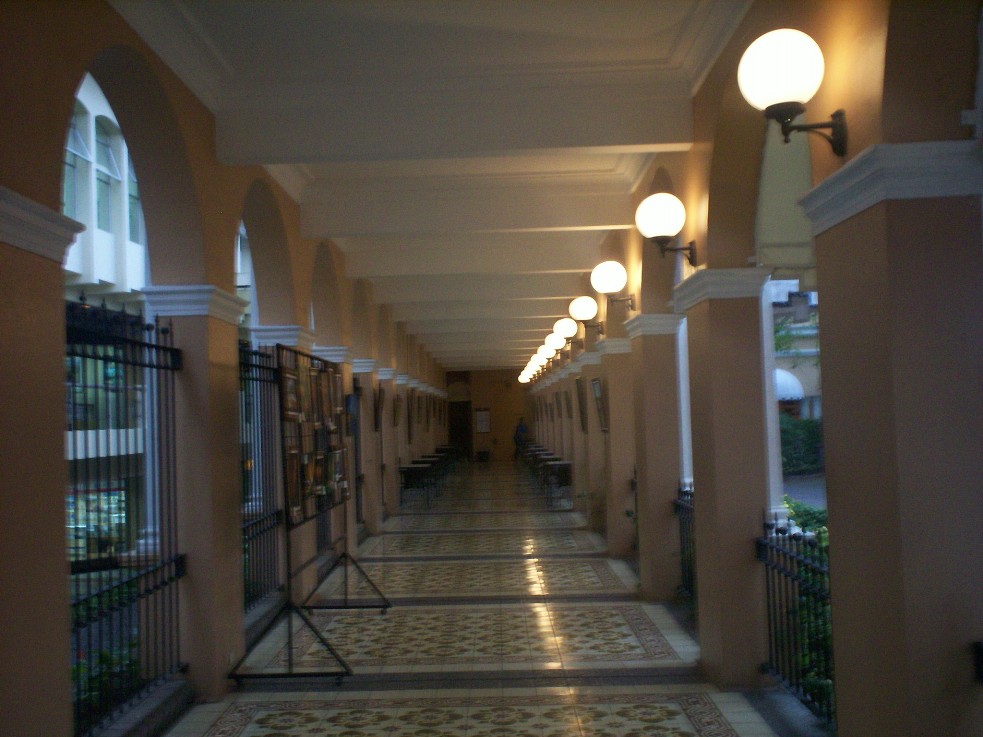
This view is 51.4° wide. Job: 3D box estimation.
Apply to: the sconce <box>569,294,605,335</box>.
[{"bbox_3d":[1.136,-0.624,12.146,0.390,0.450,0.305,-1,-3,0],"label":"sconce"}]

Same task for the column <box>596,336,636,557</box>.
[{"bbox_3d":[1.537,0.926,11.974,0.420,2.510,0.720,-1,-3,0],"label":"column"}]

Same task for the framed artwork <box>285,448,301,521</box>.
[{"bbox_3d":[-1.275,0.738,6.558,0.035,0.445,0.410,-1,-3,0],"label":"framed artwork"}]

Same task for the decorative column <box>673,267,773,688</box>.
[{"bbox_3d":[1.496,0.668,6.425,0.455,2.488,0.870,-2,-3,0],"label":"decorative column"}]

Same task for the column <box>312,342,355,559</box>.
[{"bbox_3d":[-1.836,1.014,12.014,0.420,2.479,0.720,-1,-3,0],"label":"column"}]

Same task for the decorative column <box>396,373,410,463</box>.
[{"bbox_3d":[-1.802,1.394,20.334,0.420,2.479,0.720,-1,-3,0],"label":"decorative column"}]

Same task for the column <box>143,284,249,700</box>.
[{"bbox_3d":[-1.837,0.764,6.473,0.435,2.478,0.870,-2,-3,0],"label":"column"}]

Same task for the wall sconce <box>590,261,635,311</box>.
[{"bbox_3d":[1.119,-0.755,9.373,0.390,0.450,0.305,-1,-3,0],"label":"wall sconce"}]

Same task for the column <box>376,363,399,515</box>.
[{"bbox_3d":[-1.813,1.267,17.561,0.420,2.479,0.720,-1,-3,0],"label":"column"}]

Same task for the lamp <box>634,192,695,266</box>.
[{"bbox_3d":[1.109,-0.880,6.501,0.377,0.476,0.314,-2,-3,0],"label":"lamp"}]

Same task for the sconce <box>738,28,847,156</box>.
[{"bbox_3d":[1.092,-0.998,3.713,0.382,0.482,0.314,-2,-3,0],"label":"sconce"}]

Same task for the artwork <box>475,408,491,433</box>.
[{"bbox_3d":[-0.317,1.902,37.254,0.540,0.870,0.050,-1,-3,0],"label":"artwork"}]

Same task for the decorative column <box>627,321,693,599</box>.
[{"bbox_3d":[1.507,0.800,9.152,0.455,2.488,0.870,-2,-3,0],"label":"decorative column"}]

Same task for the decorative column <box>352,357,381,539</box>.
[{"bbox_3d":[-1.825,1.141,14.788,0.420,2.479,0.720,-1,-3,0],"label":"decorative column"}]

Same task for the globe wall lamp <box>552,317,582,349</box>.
[{"bbox_3d":[1.131,-0.483,14.892,0.395,0.475,0.314,-2,-3,0],"label":"globe wall lamp"}]

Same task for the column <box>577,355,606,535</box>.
[{"bbox_3d":[1.528,1.074,14.815,0.455,2.488,0.870,-2,-3,0],"label":"column"}]

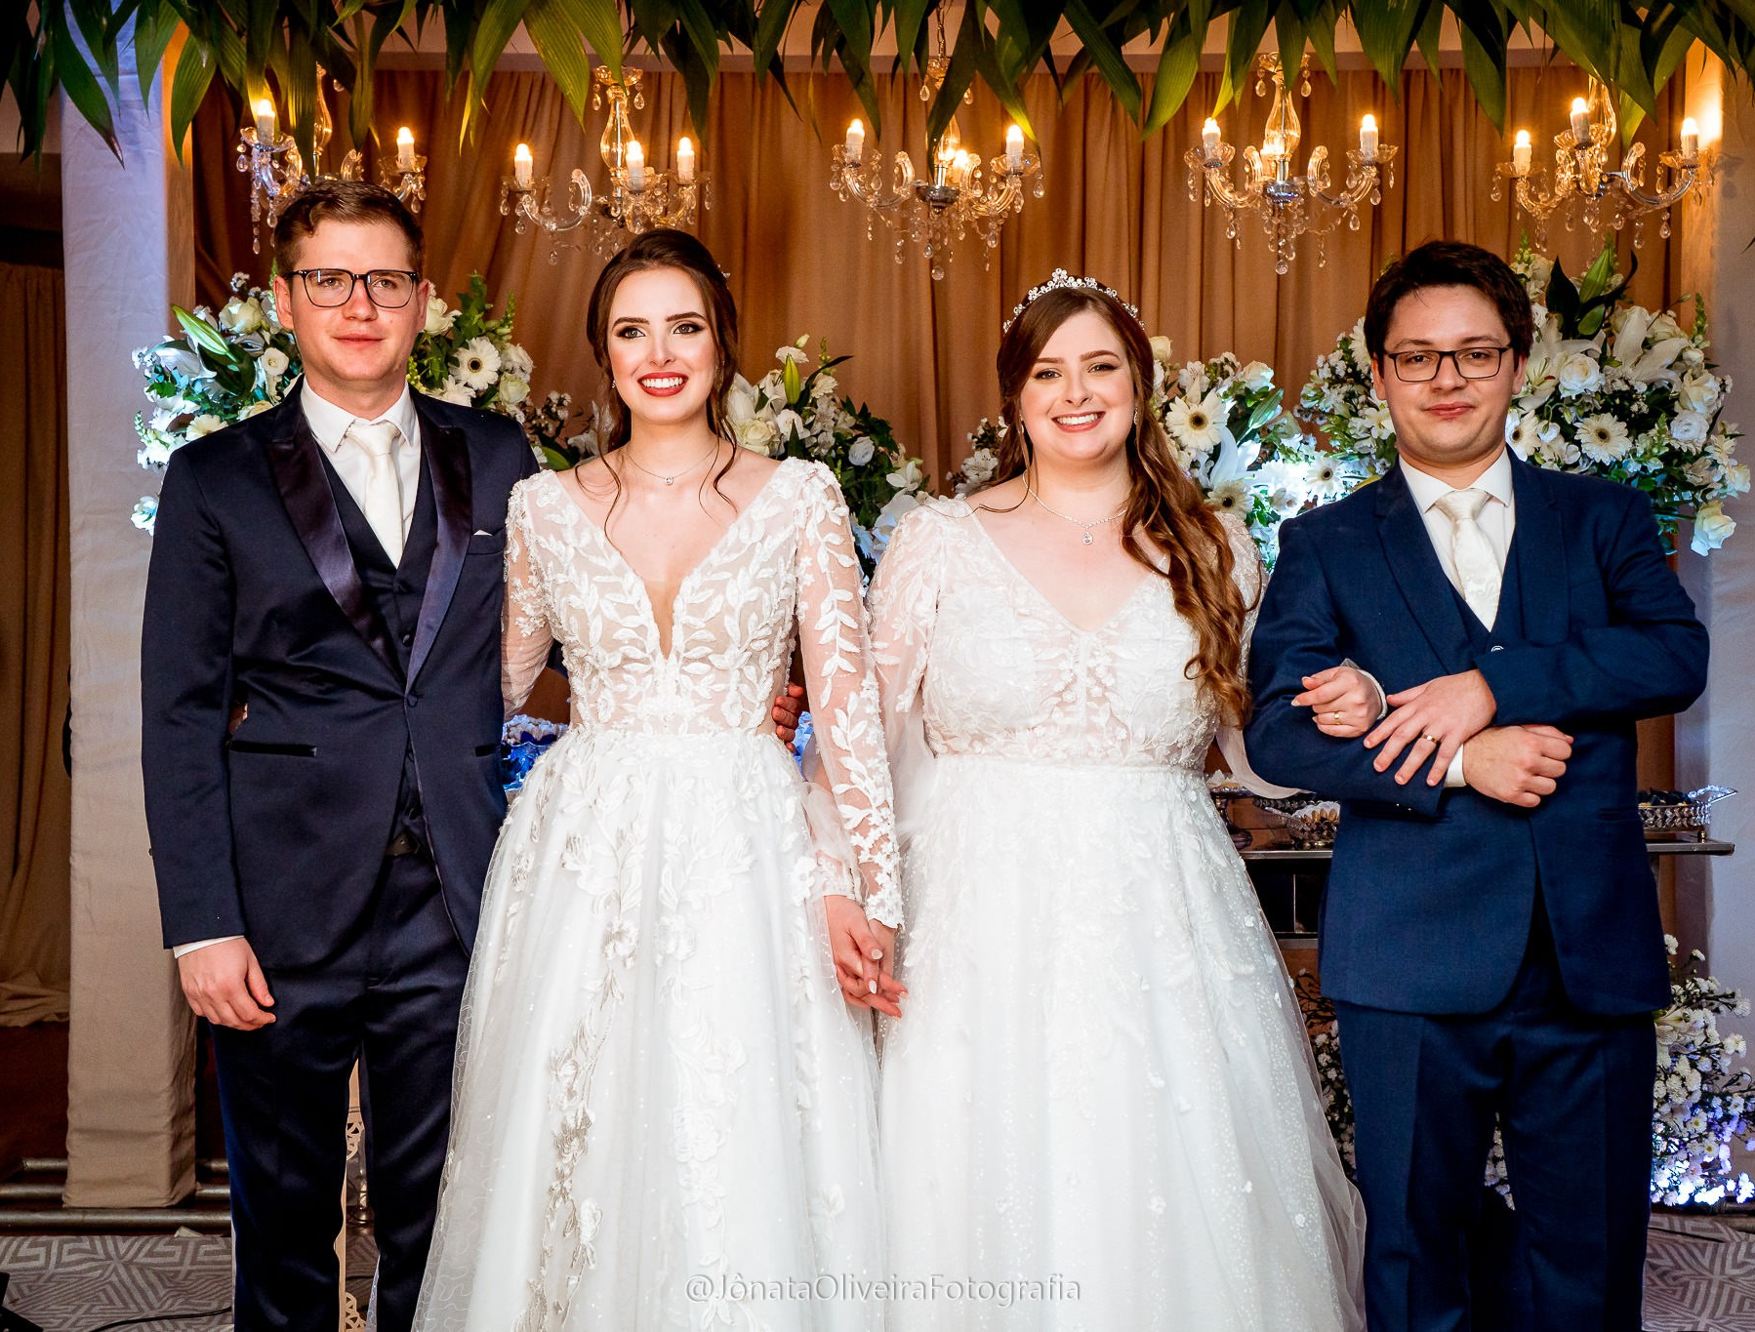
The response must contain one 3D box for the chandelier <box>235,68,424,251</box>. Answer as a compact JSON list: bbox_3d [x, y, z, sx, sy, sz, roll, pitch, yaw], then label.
[{"bbox_3d":[-1.200,-1.107,5.100,0.420,0.450,0.420,0,1,0],"label":"chandelier"}]

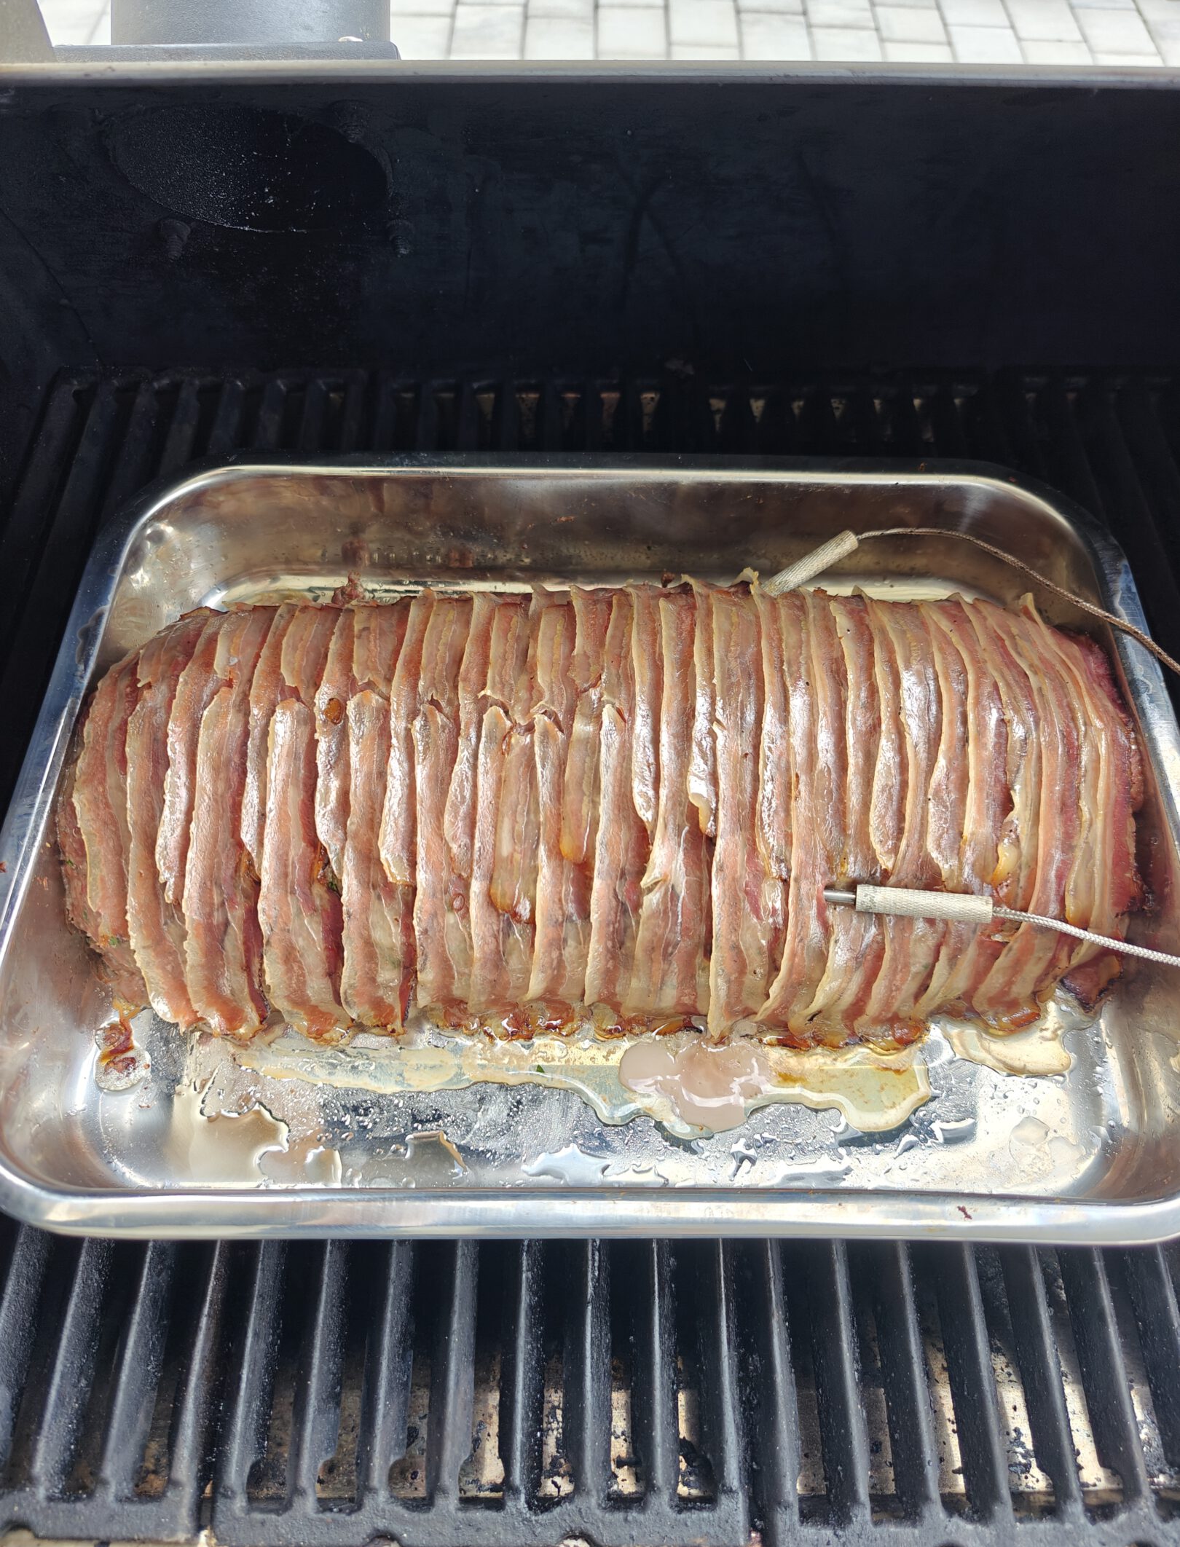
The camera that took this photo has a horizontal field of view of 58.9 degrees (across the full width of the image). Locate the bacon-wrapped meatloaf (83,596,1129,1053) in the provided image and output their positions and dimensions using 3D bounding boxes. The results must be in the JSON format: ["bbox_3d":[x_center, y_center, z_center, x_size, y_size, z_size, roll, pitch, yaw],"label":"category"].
[{"bbox_3d":[0.004,-0.005,0.363,0.351,0.083,0.171,0,60,0],"label":"bacon-wrapped meatloaf"}]

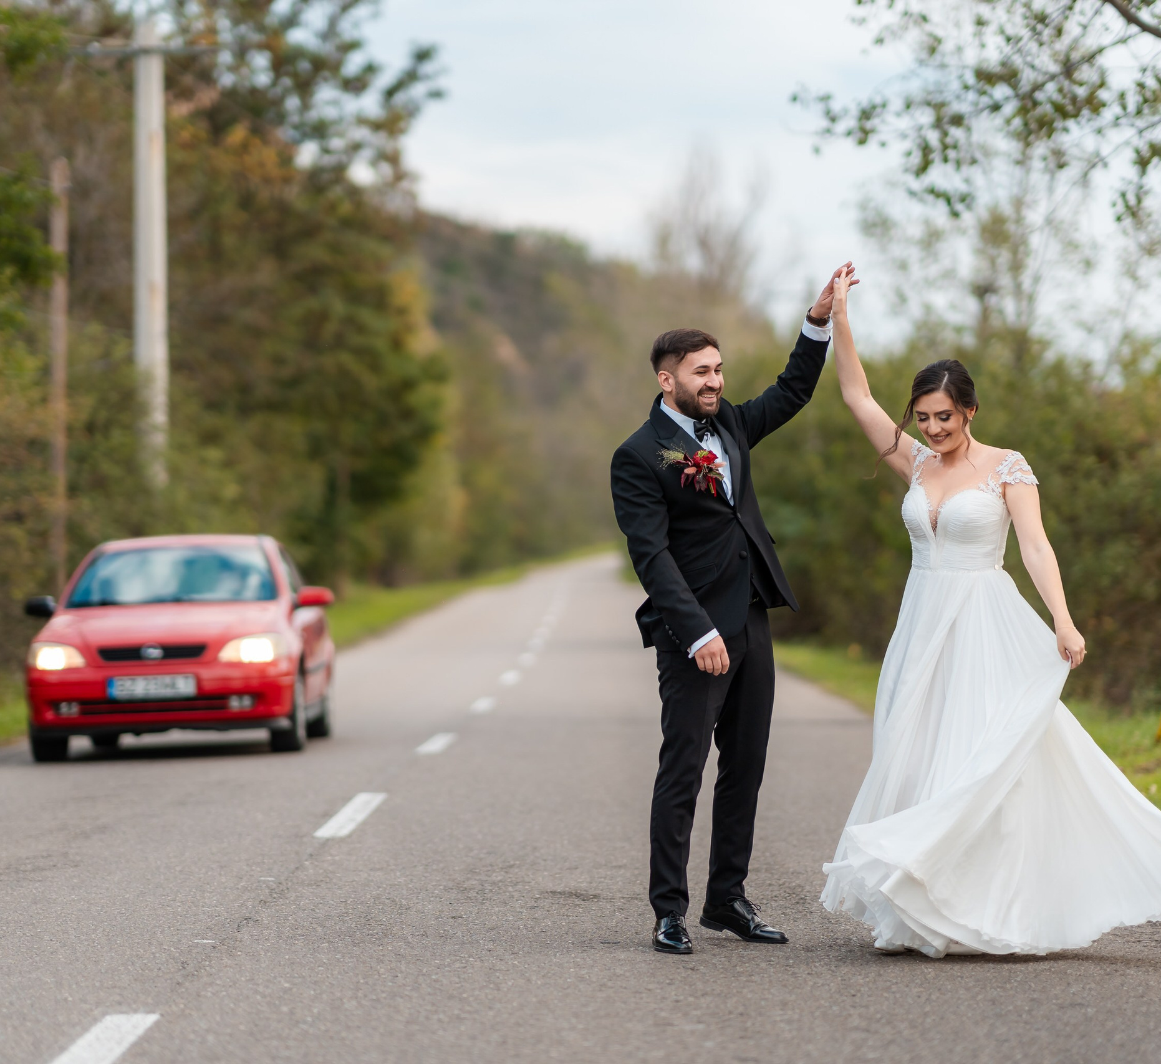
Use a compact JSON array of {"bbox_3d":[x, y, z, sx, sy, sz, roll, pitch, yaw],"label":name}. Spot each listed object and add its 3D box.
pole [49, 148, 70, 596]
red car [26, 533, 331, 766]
[{"bbox_3d":[-5.950,-1.330,43.000,0.190,5.950,0.190,-1,-1,0],"label":"pole"},{"bbox_3d":[-2.570,0.710,24.800,1.870,1.420,4.120,-2,-1,0],"label":"red car"}]

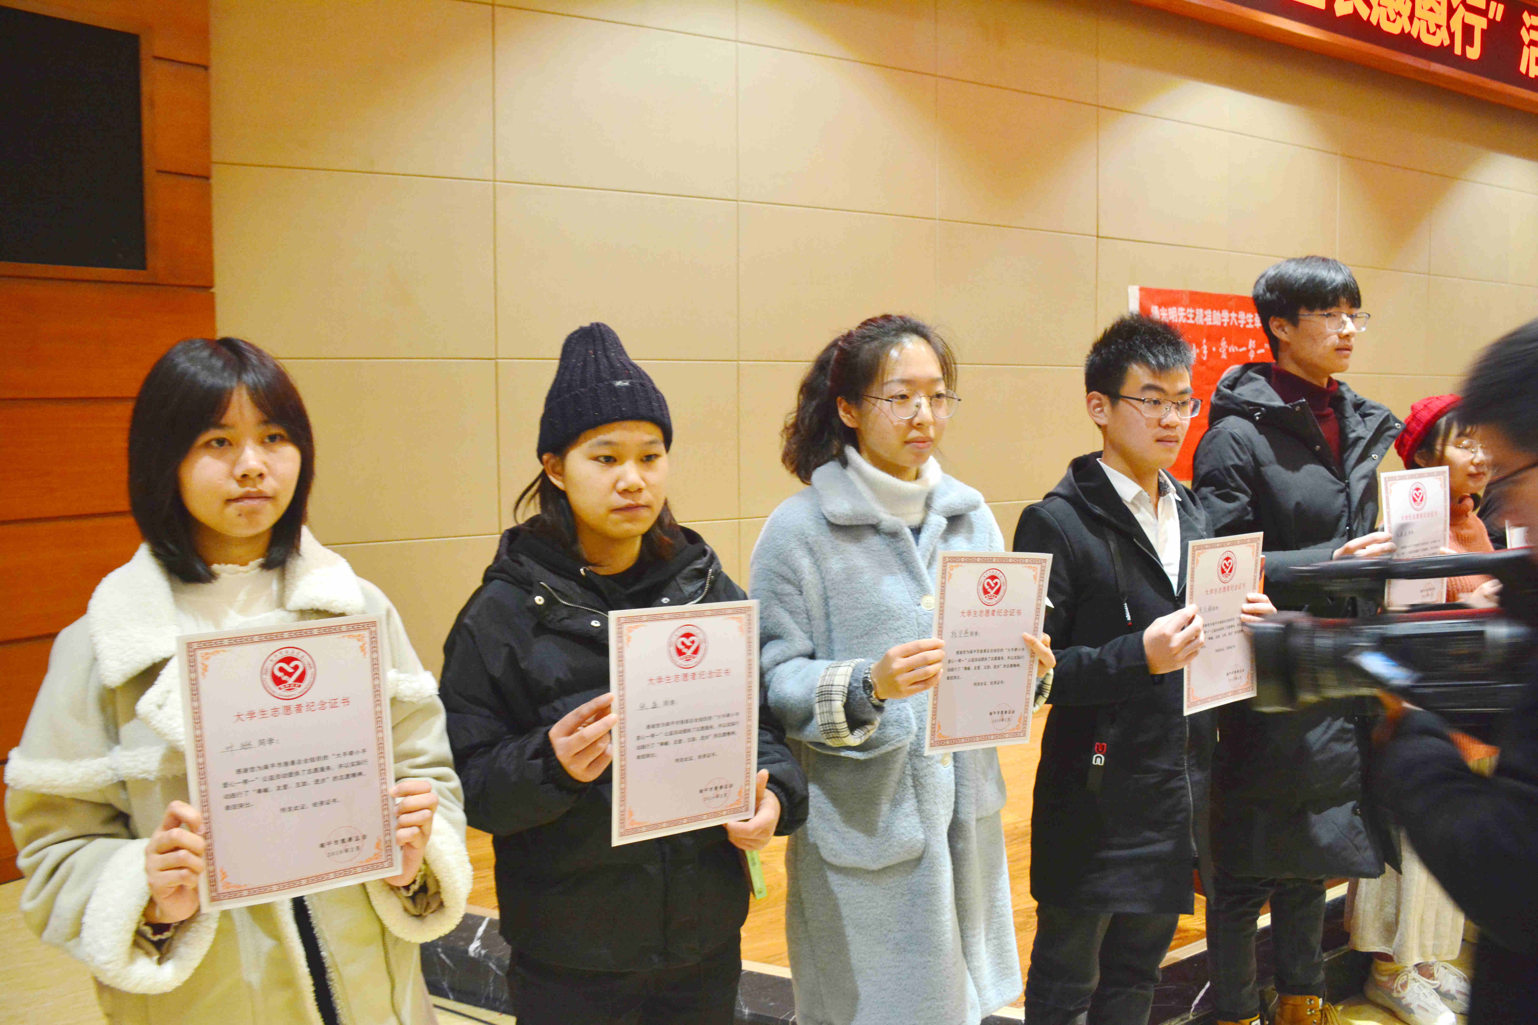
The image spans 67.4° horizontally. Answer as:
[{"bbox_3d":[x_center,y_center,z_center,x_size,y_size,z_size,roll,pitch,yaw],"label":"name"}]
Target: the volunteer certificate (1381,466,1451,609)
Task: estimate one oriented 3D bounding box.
[{"bbox_3d":[1.278,0.064,2.275,0.210,0.297,0.010,-5,6,-27],"label":"volunteer certificate"}]

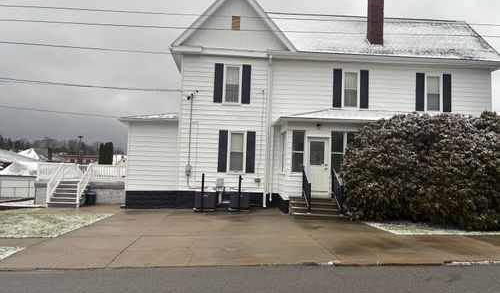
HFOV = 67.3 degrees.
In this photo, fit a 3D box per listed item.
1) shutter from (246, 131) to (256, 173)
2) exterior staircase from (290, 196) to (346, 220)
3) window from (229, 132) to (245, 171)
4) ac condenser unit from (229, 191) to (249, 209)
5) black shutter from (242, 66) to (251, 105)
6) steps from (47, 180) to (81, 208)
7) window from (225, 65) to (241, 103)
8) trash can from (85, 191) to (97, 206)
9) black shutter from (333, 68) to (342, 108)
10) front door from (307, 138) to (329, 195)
[{"bbox_3d":[0.028,0.242,16.010,0.382,1.803,0.050,2,-4,-2],"label":"shutter"},{"bbox_3d":[2.547,2.211,13.431,2.091,0.676,1.150,2,-2,-3],"label":"exterior staircase"},{"bbox_3d":[-0.547,0.245,16.115,0.750,1.780,0.100,2,-2,-3],"label":"window"},{"bbox_3d":[-0.402,2.200,15.362,0.760,0.710,0.760,2,-4,-2],"label":"ac condenser unit"},{"bbox_3d":[-0.165,-2.692,16.186,0.382,1.712,0.050,2,-4,-2],"label":"black shutter"},{"bbox_3d":[-7.905,2.062,16.609,1.376,1.130,1.350,2,-4,-2],"label":"steps"},{"bbox_3d":[-0.751,-2.653,16.180,0.718,1.718,0.100,2,-4,-2],"label":"window"},{"bbox_3d":[-7.095,2.297,16.759,0.480,0.630,0.480,2,-2,-3],"label":"trash can"},{"bbox_3d":[3.848,-2.530,16.403,0.390,1.694,0.050,2,-2,-3],"label":"black shutter"},{"bbox_3d":[2.549,0.718,14.001,0.815,2.130,0.100,2,-4,-2],"label":"front door"}]

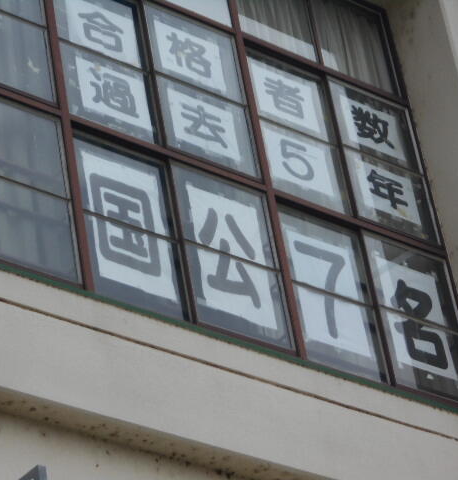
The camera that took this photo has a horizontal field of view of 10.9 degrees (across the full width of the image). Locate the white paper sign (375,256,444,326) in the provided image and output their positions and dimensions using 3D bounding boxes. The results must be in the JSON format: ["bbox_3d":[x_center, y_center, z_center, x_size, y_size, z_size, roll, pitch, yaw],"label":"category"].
[{"bbox_3d":[0.914,0.268,12.008,0.416,0.298,0.015,19,-44,-36],"label":"white paper sign"}]

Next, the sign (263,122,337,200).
[{"bbox_3d":[0.344,-0.380,11.754,0.417,0.304,0.015,19,-44,-36],"label":"sign"}]

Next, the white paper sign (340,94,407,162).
[{"bbox_3d":[0.744,-0.572,12.360,0.417,0.304,0.015,19,-44,-36],"label":"white paper sign"}]

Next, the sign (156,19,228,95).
[{"bbox_3d":[-0.184,-0.888,11.628,0.417,0.304,0.015,19,-44,-36],"label":"sign"}]

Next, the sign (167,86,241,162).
[{"bbox_3d":[-0.119,-0.554,11.604,0.412,0.304,0.015,19,-44,-36],"label":"sign"}]

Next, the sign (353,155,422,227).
[{"bbox_3d":[0.818,-0.244,12.357,0.409,0.304,0.015,19,-44,-36],"label":"sign"}]

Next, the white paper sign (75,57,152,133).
[{"bbox_3d":[-0.536,-0.686,11.264,0.409,0.301,0.015,19,-44,-36],"label":"white paper sign"}]

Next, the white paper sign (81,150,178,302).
[{"bbox_3d":[-0.439,-0.063,10.618,0.425,0.690,0.015,19,-44,-36],"label":"white paper sign"}]

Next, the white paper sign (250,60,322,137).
[{"bbox_3d":[0.284,-0.714,11.984,0.417,0.304,0.015,19,-44,-36],"label":"white paper sign"}]

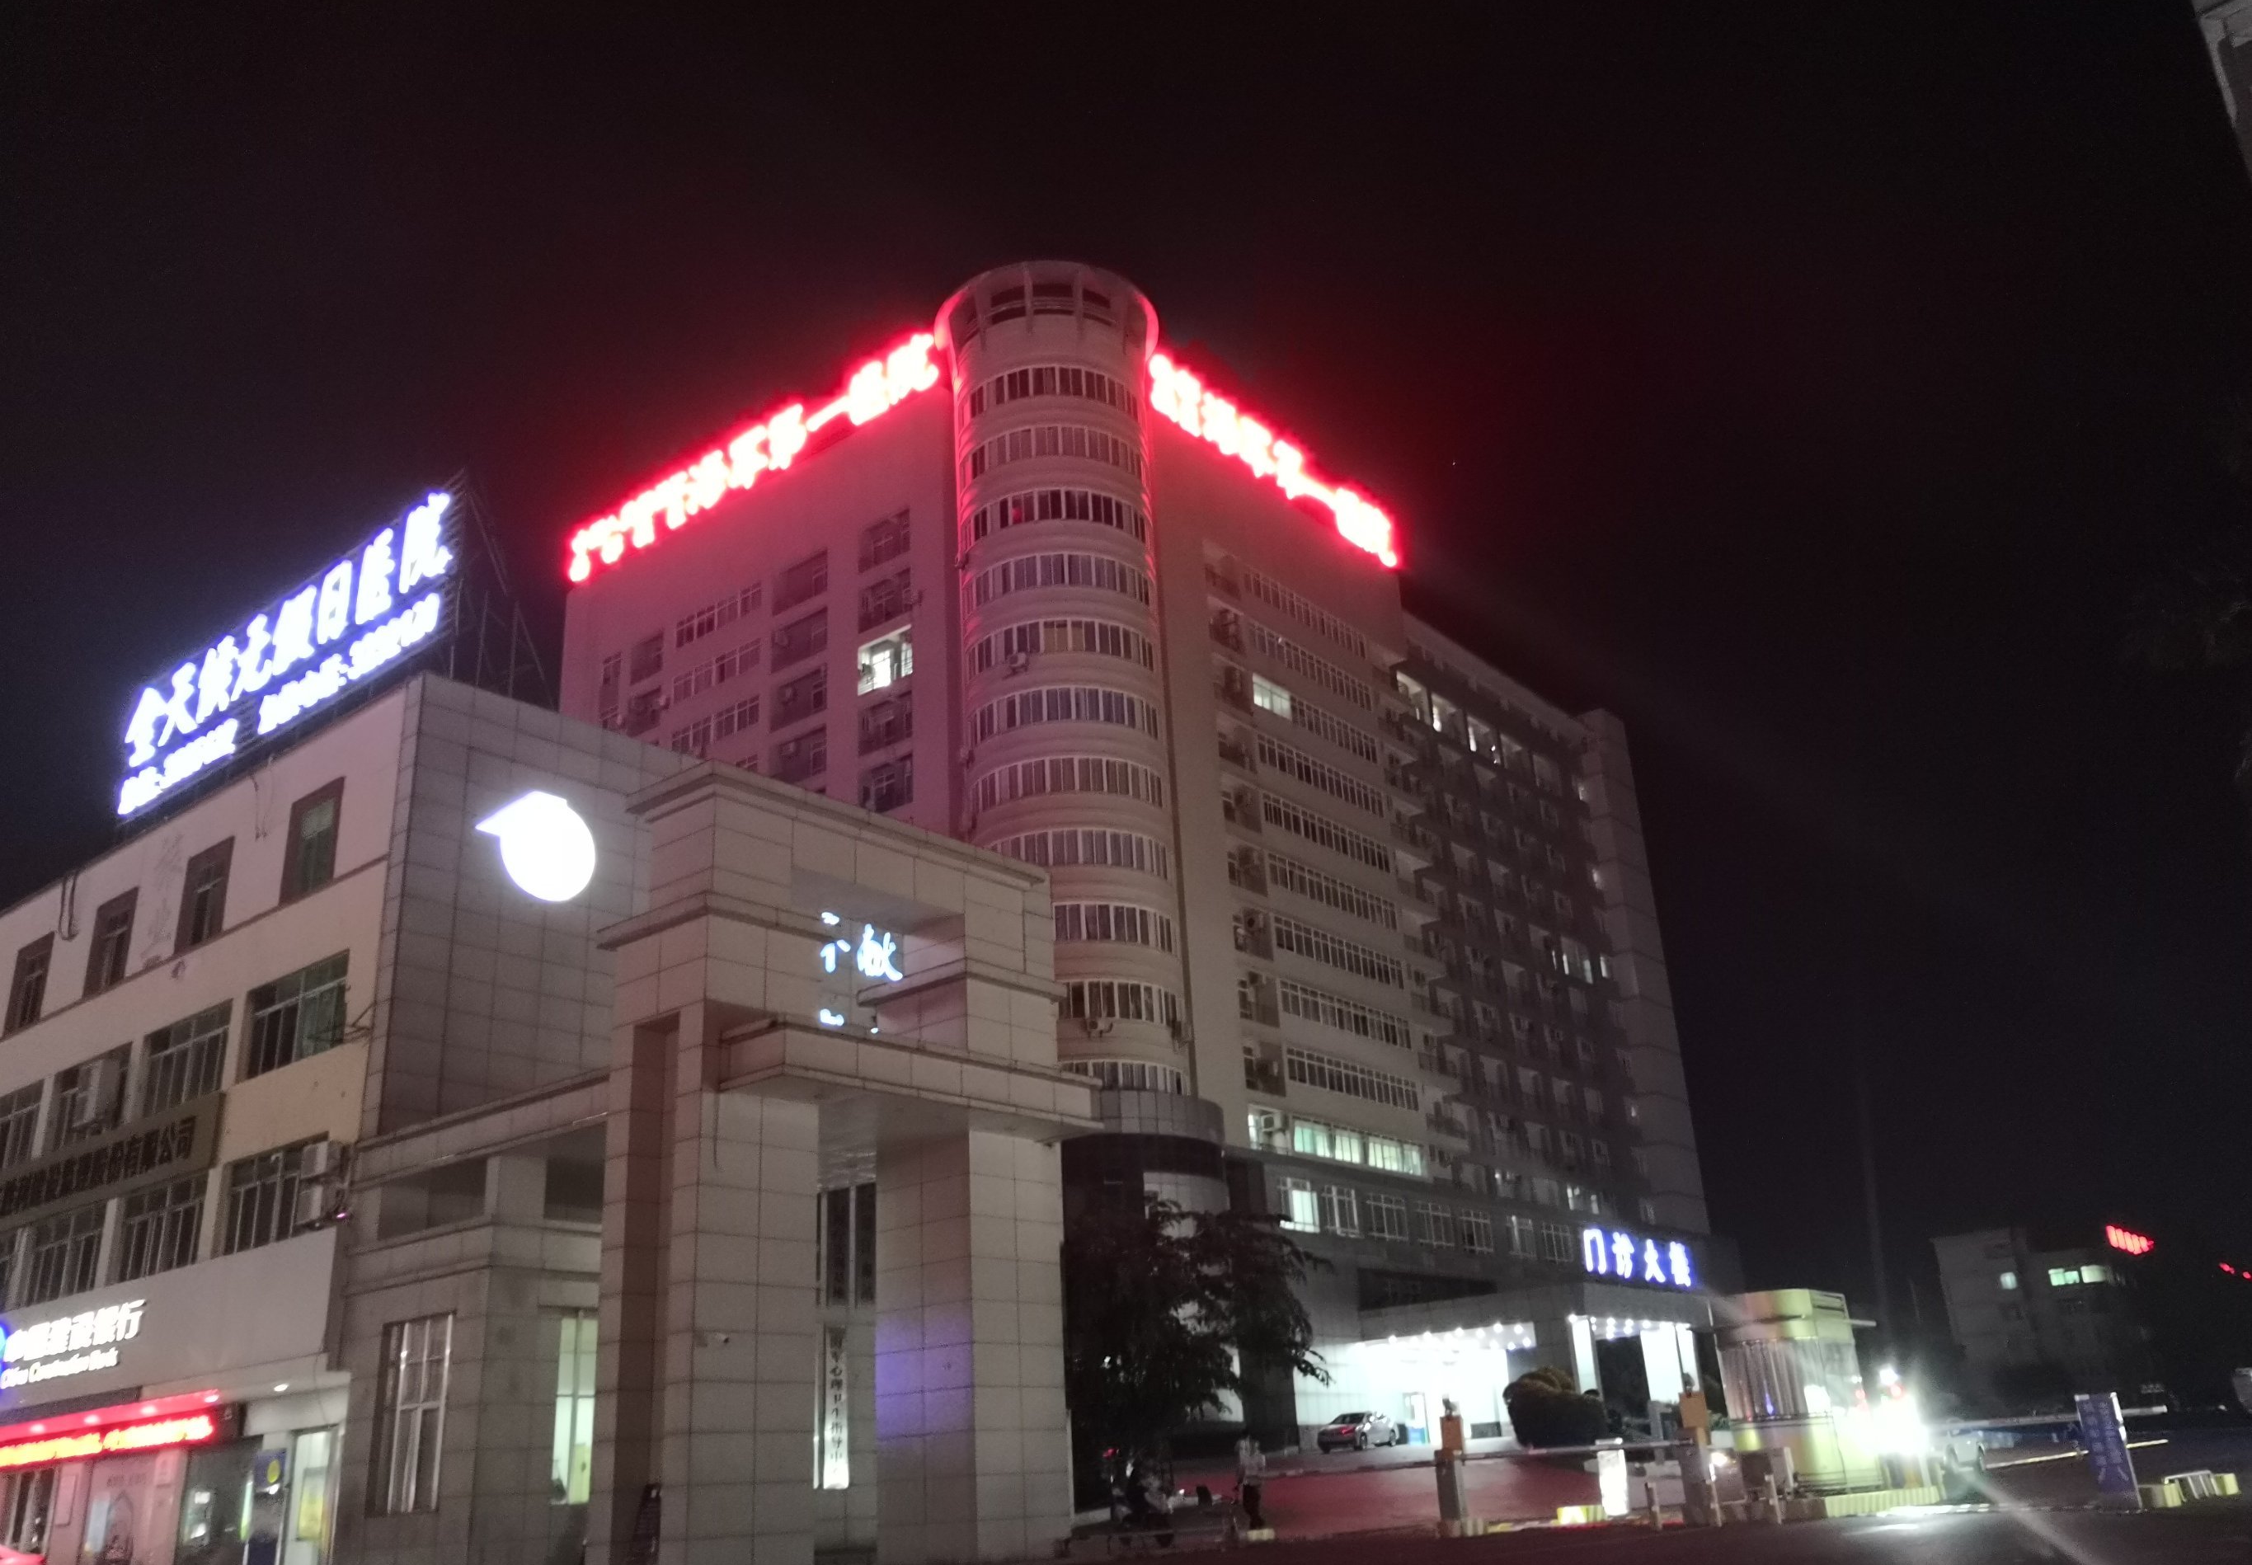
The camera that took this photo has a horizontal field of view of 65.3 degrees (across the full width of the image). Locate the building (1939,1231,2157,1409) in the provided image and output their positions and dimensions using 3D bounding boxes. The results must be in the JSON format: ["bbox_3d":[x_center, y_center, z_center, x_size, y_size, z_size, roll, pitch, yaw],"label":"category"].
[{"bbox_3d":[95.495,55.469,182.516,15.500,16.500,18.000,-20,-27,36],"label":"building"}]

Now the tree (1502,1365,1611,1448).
[{"bbox_3d":[14.731,21.418,60.151,3.600,2.750,3.200,-8,-22,11],"label":"tree"}]

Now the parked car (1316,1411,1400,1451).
[{"bbox_3d":[9.799,27.372,74.017,1.800,1.460,4.600,-19,-27,33],"label":"parked car"}]

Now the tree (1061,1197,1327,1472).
[{"bbox_3d":[1.616,14.289,43.804,6.300,6.300,6.000,-4,-22,1],"label":"tree"}]

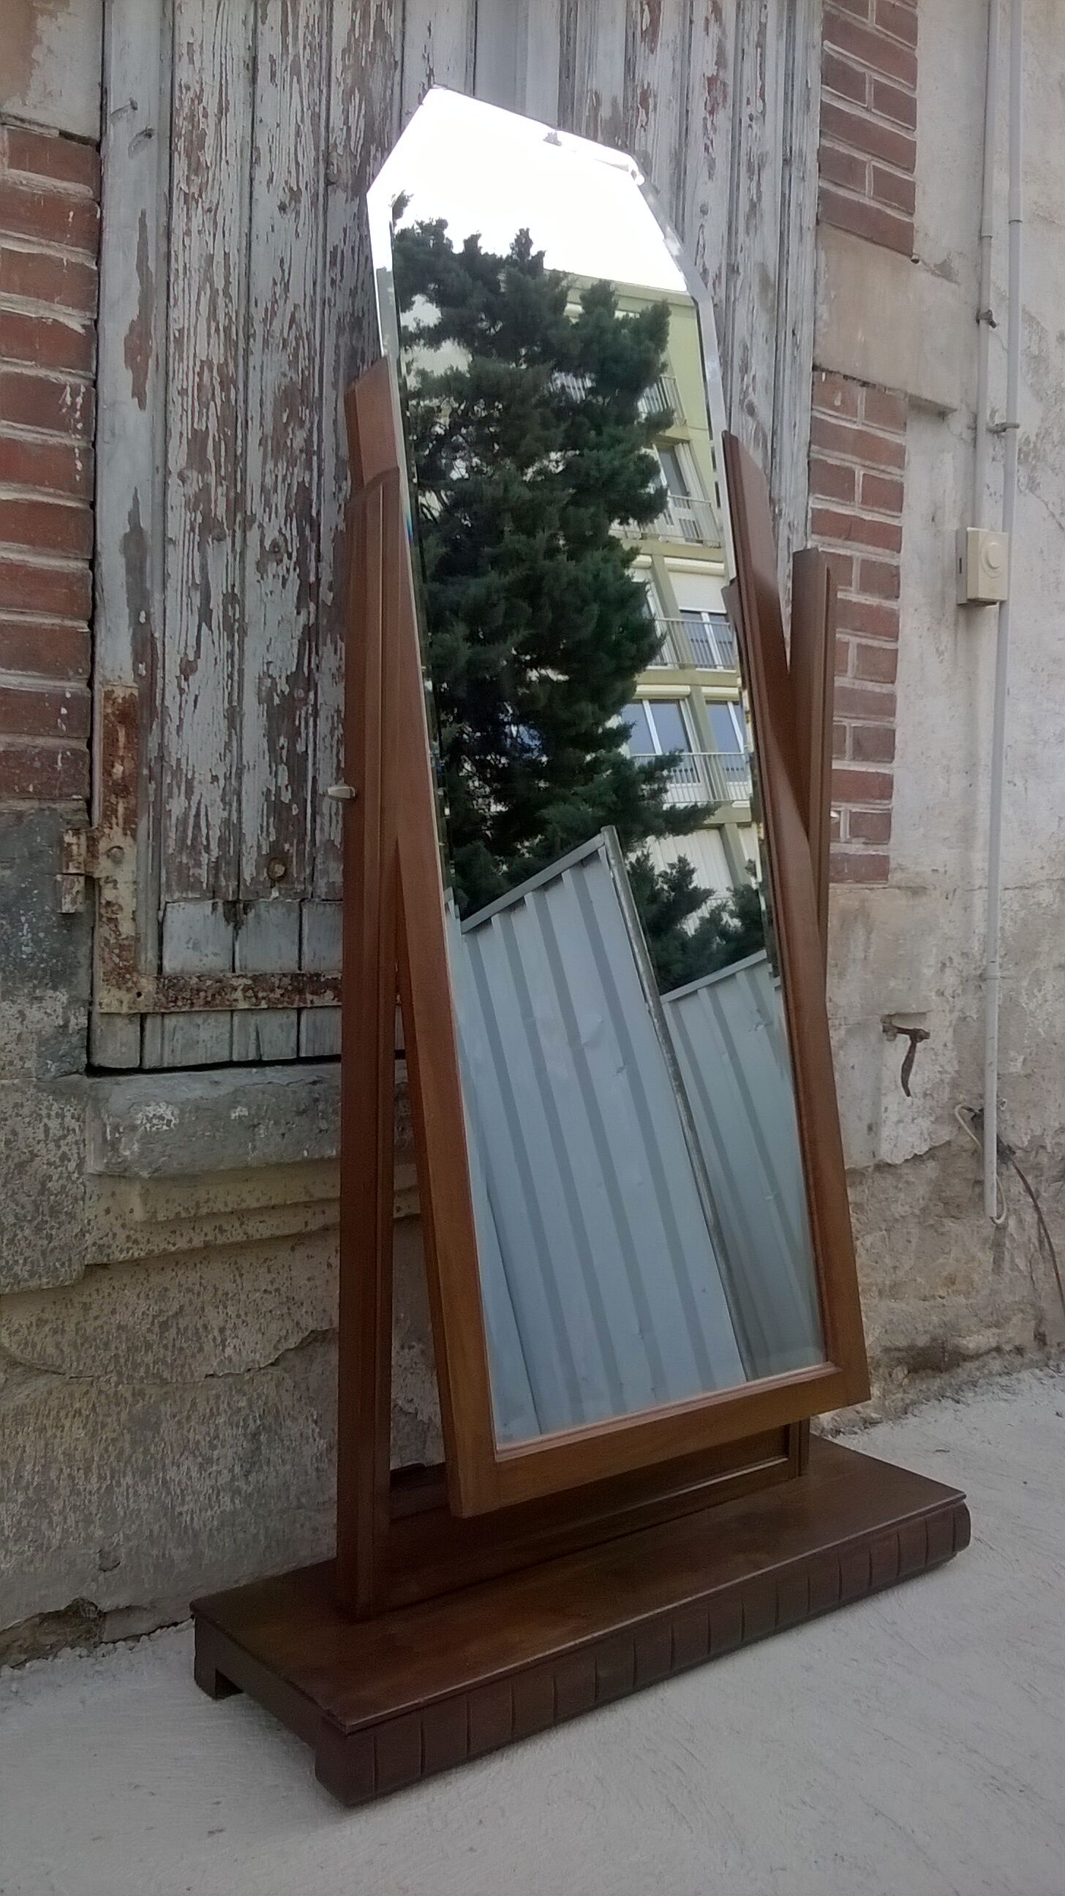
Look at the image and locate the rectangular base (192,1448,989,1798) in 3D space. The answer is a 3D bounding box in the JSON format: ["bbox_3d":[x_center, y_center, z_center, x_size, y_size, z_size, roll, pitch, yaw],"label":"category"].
[{"bbox_3d":[0.098,0.760,2.000,0.956,0.080,0.328,-2,5,-38],"label":"rectangular base"}]

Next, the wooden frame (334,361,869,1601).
[{"bbox_3d":[0.087,0.030,1.980,0.726,1.377,0.318,-2,5,-38],"label":"wooden frame"}]

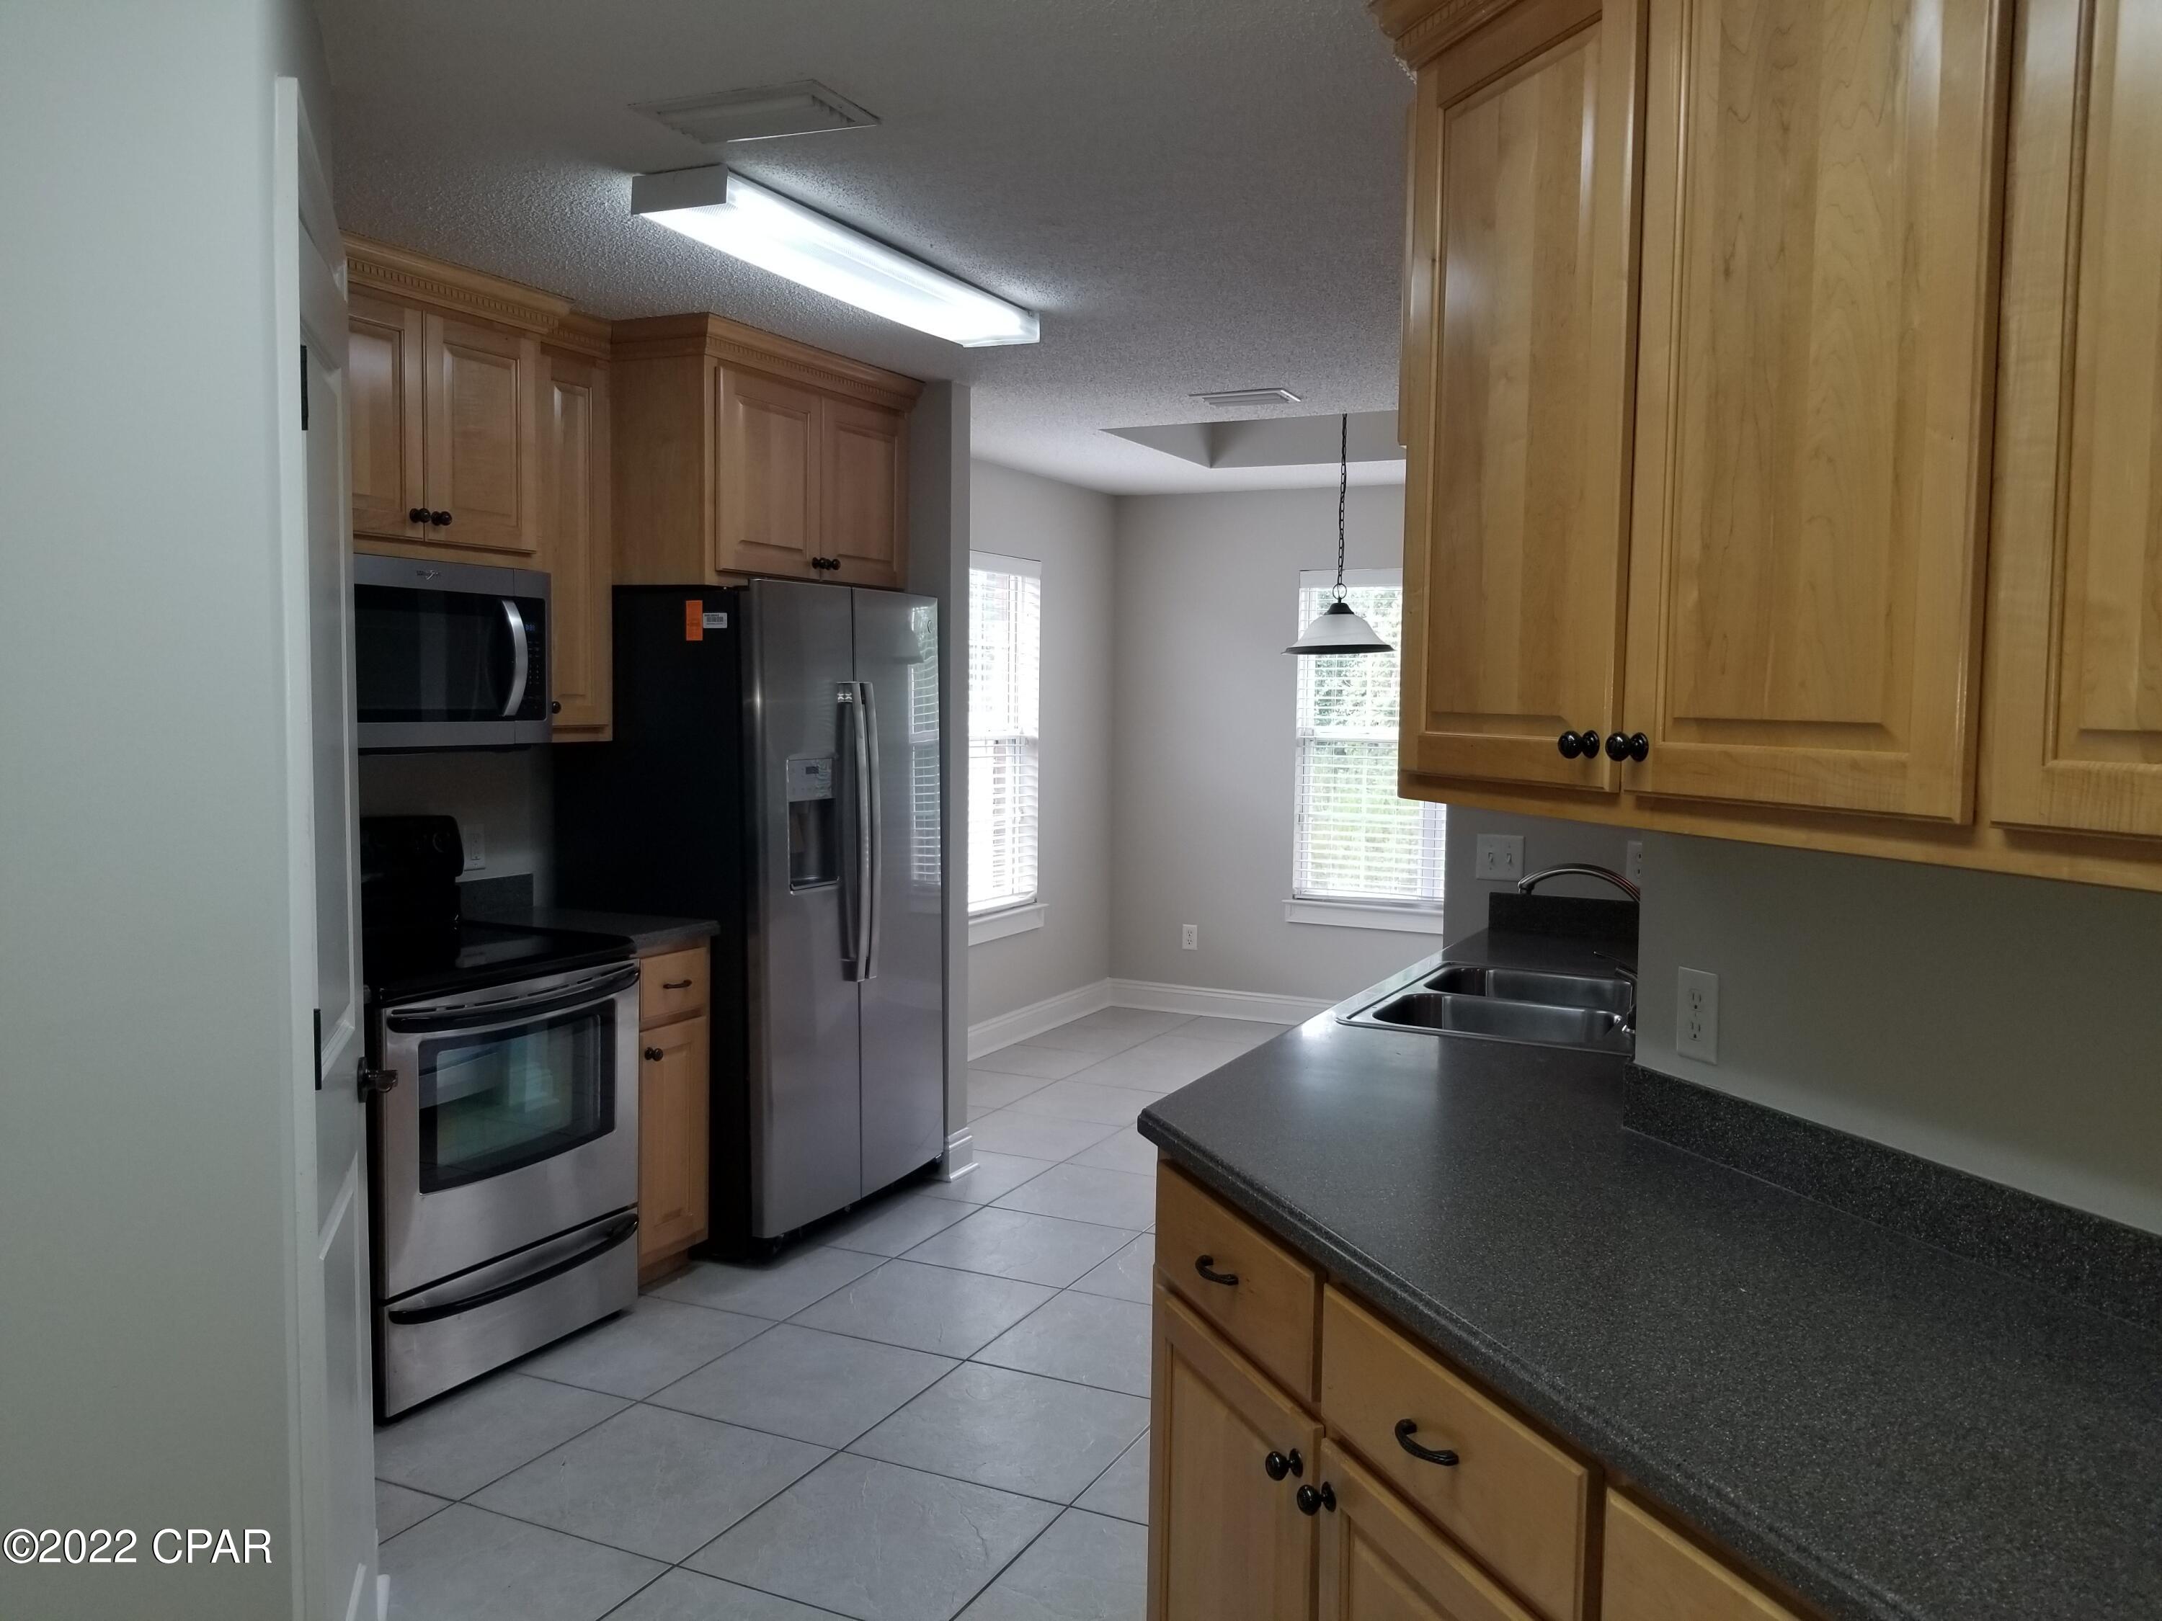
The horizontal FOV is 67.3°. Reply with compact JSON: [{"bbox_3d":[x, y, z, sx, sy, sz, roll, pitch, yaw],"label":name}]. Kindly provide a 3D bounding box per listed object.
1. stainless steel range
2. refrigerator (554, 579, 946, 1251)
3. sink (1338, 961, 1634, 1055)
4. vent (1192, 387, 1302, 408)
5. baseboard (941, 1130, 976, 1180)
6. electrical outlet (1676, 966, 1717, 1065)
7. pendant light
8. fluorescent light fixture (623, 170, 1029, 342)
[{"bbox_3d":[-1.494,0.633,3.700,0.705,1.185,0.760,2,4,26],"label":"stainless steel range"},{"bbox_3d":[-0.907,0.274,4.701,0.770,1.785,0.910,2,4,26],"label":"refrigerator"},{"bbox_3d":[0.875,0.455,3.108,0.560,0.195,0.835,2,4,26],"label":"sink"},{"bbox_3d":[0.536,-1.308,5.196,0.315,0.020,0.240,2,4,26],"label":"vent"},{"bbox_3d":[-0.385,1.075,5.114,0.050,0.142,0.180,2,4,26],"label":"baseboard"},{"bbox_3d":[0.777,0.259,2.048,0.008,0.114,0.071,-1,4,-18],"label":"electrical outlet"},{"bbox_3d":[0.951,-1.053,5.921,0.410,0.955,0.410,2,4,26],"label":"pendant light"},{"bbox_3d":[-0.466,-1.168,3.530,0.205,0.075,1.245,2,4,26],"label":"fluorescent light fixture"}]

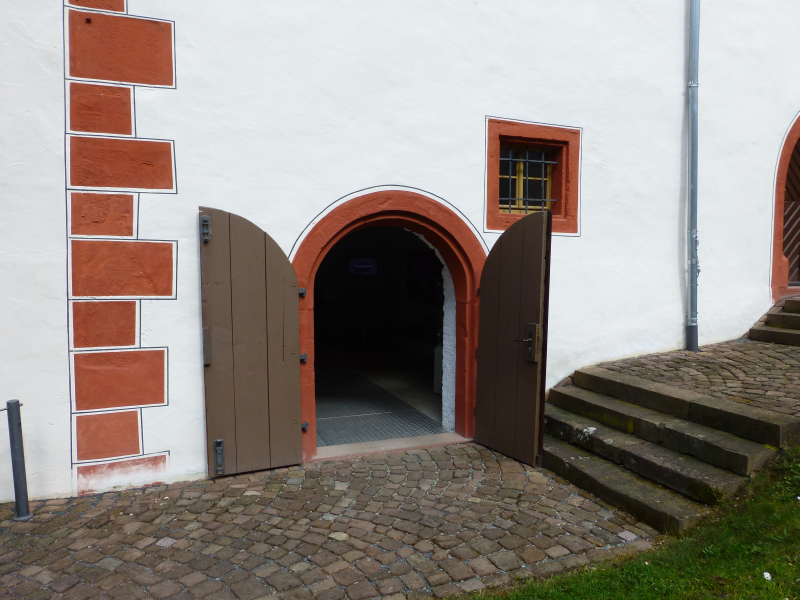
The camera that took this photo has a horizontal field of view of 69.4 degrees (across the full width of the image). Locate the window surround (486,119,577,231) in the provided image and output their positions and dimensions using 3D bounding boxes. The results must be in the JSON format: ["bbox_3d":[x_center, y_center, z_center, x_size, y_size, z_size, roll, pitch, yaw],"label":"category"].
[{"bbox_3d":[1.231,-1.139,5.468,1.030,0.985,0.200,-1,4,-22],"label":"window surround"}]

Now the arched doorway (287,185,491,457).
[{"bbox_3d":[-0.086,0.190,5.085,1.820,2.250,0.350,-1,4,-22],"label":"arched doorway"}]

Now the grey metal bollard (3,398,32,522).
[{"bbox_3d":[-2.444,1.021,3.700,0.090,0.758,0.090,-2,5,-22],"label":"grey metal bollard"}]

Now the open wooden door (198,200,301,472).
[{"bbox_3d":[-1.128,0.310,4.505,0.760,2.060,0.060,-1,4,-22],"label":"open wooden door"}]

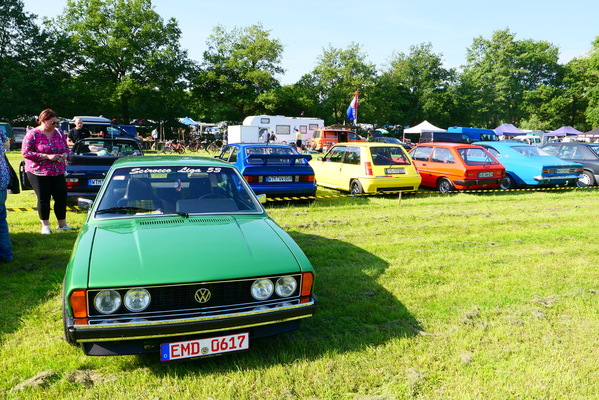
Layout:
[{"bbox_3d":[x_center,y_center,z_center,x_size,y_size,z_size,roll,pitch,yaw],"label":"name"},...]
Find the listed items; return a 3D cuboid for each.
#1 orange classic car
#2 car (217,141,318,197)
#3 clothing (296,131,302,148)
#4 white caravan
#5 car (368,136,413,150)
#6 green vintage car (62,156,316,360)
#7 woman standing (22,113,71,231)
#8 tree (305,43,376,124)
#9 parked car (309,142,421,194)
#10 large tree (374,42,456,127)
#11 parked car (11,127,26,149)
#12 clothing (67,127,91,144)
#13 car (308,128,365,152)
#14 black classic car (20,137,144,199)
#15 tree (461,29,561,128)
[{"bbox_3d":[3.784,-0.925,12.764,1.580,1.350,3.600,-3,10,-29],"label":"orange classic car"},{"bbox_3d":[-0.983,-0.797,11.477,1.700,1.370,4.400,-2,9,-15],"label":"car"},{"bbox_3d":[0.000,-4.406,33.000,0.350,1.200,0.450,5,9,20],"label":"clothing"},{"bbox_3d":[-1.316,-5.630,38.593,6.700,3.050,2.300,-2,9,-16],"label":"white caravan"},{"bbox_3d":[6.323,-3.761,31.785,1.700,1.420,4.100,-3,9,-21],"label":"car"},{"bbox_3d":[-1.221,0.253,4.445,1.630,1.310,3.880,-1,9,-20],"label":"green vintage car"},{"bbox_3d":[-3.503,-0.395,6.222,0.480,1.700,0.620,8,10,34],"label":"woman standing"},{"bbox_3d":[5.481,-13.464,58.661,10.500,12.800,10.000,0,8,0],"label":"tree"},{"bbox_3d":[1.677,-0.947,12.608,1.600,1.370,3.600,-3,9,-22],"label":"parked car"},{"bbox_3d":[15.381,-13.405,58.661,11.000,12.800,10.500,0,8,0],"label":"large tree"},{"bbox_3d":[-20.772,-4.697,34.199,1.750,1.650,4.200,-4,9,-25],"label":"parked car"},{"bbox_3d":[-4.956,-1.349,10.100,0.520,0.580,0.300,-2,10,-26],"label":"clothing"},{"bbox_3d":[3.623,-5.382,40.344,4.800,1.950,1.880,-3,10,-30],"label":"car"},{"bbox_3d":[-4.364,-0.665,10.438,1.720,1.370,4.100,-3,9,-20],"label":"black classic car"},{"bbox_3d":[28.391,-14.364,59.052,13.000,15.800,13.000,2,9,0],"label":"tree"}]

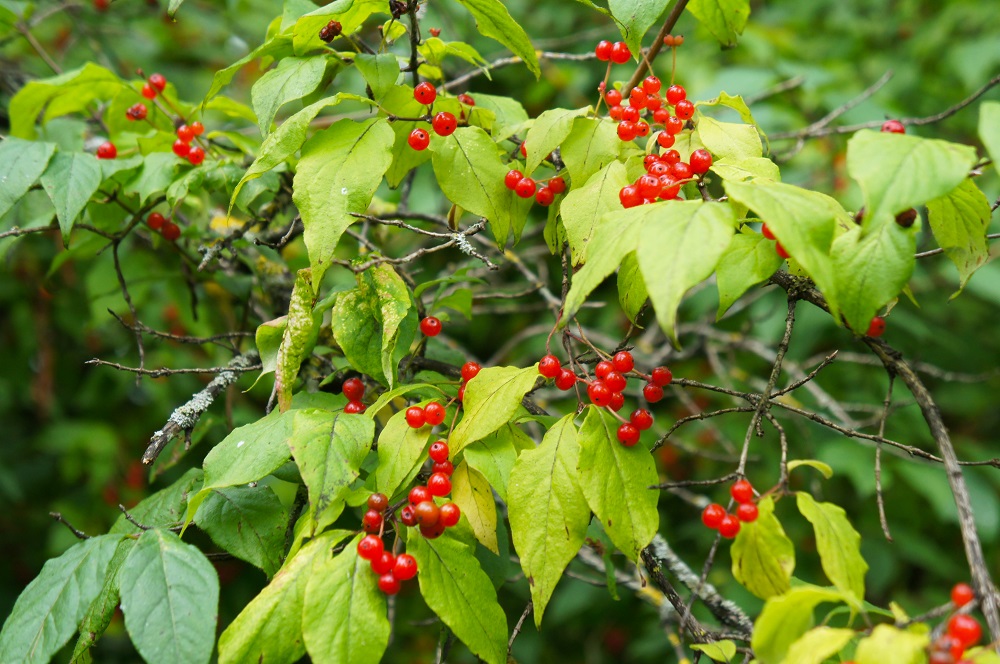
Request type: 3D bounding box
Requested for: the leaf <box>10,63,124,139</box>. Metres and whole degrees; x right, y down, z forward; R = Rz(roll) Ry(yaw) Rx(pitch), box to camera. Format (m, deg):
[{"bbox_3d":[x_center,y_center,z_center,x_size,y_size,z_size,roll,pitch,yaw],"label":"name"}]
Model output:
[{"bbox_3d":[-0.179,-0.096,0.940,0.047,0.031,0.027,0,7,0],"label":"leaf"}]

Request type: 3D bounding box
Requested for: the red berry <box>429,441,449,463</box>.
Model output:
[{"bbox_3d":[-0.022,0.042,0.800,0.007,0.008,0.007,0,10,0],"label":"red berry"}]

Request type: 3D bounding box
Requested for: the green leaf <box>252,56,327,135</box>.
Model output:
[{"bbox_3d":[-0.080,-0.089,0.860,0.019,0.041,0.008,39,-25,0],"label":"green leaf"}]

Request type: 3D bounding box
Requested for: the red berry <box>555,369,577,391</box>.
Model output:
[{"bbox_3d":[0.023,0.017,0.810,0.008,0.008,0.008,0,10,0],"label":"red berry"}]

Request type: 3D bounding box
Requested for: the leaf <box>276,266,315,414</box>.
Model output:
[{"bbox_3d":[-0.075,0.003,0.830,0.012,0.053,0.013,5,-9,18],"label":"leaf"}]

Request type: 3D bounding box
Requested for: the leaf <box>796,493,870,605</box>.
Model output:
[{"bbox_3d":[0.122,0.080,0.840,0.018,0.050,0.013,-27,-20,0],"label":"leaf"}]

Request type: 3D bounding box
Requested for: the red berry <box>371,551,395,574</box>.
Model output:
[{"bbox_3d":[-0.041,0.081,0.800,0.008,0.008,0.008,0,7,0],"label":"red berry"}]

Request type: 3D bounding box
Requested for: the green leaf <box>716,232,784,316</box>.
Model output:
[{"bbox_3d":[0.088,-0.021,0.810,0.022,0.039,0.010,26,-28,9],"label":"green leaf"}]

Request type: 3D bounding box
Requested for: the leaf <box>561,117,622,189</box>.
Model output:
[{"bbox_3d":[0.031,-0.061,0.815,0.024,0.041,0.010,17,-30,0],"label":"leaf"}]

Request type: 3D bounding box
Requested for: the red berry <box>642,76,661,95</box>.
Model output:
[{"bbox_3d":[0.059,-0.095,0.880,0.007,0.007,0.007,0,10,0],"label":"red berry"}]

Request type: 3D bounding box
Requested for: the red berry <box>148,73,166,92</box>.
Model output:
[{"bbox_3d":[-0.153,-0.112,1.020,0.008,0.008,0.008,0,8,0],"label":"red berry"}]

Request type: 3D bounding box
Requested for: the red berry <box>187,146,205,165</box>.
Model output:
[{"bbox_3d":[-0.124,-0.072,0.930,0.008,0.008,0.008,0,7,0],"label":"red berry"}]

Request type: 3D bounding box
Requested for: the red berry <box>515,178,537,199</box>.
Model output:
[{"bbox_3d":[0.009,-0.053,0.830,0.008,0.008,0.008,0,10,0],"label":"red berry"}]

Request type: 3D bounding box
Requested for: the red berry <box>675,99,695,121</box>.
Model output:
[{"bbox_3d":[0.070,-0.084,0.860,0.007,0.008,0.007,0,10,0],"label":"red berry"}]

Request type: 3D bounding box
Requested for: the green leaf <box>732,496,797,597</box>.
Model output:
[{"bbox_3d":[0.094,0.077,0.812,0.021,0.038,0.009,-5,-23,-6],"label":"green leaf"}]

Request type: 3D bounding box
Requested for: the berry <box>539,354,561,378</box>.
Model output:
[{"bbox_3d":[0.017,0.012,0.780,0.008,0.008,0.008,0,8,0],"label":"berry"}]

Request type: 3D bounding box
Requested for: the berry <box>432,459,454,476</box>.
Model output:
[{"bbox_3d":[-0.021,0.050,0.835,0.008,0.008,0.008,0,8,0],"label":"berry"}]

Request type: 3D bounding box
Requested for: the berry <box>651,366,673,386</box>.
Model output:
[{"bbox_3d":[0.058,0.016,0.820,0.008,0.007,0.008,0,10,0],"label":"berry"}]

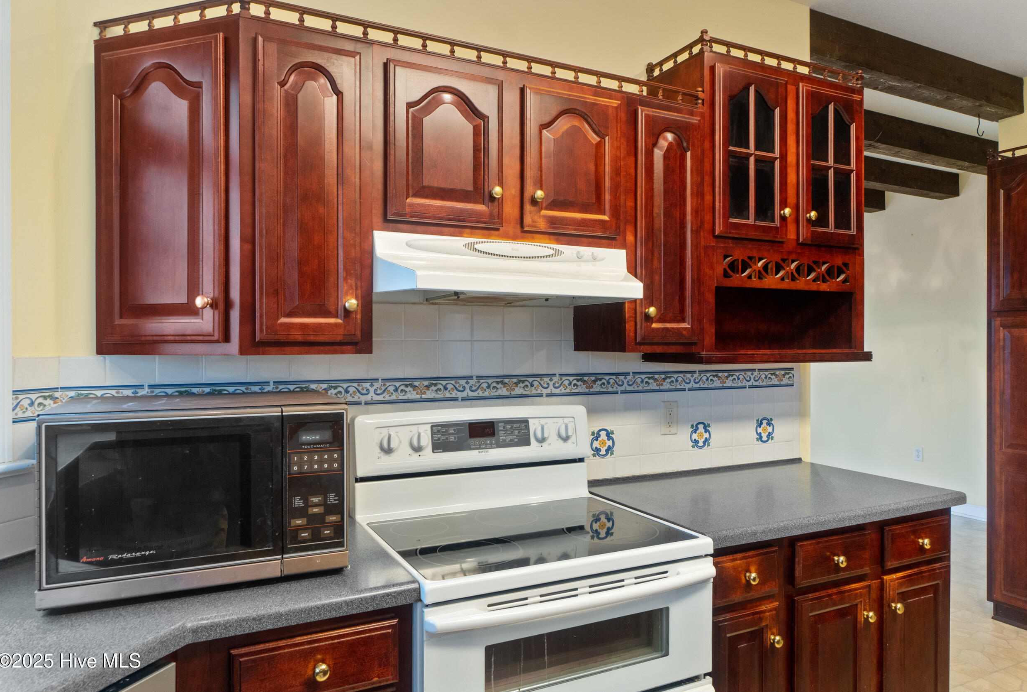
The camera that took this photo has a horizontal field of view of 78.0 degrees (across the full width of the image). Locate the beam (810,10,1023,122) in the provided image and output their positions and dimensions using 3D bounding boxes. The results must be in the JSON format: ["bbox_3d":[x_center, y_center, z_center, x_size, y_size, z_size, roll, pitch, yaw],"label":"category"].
[{"bbox_3d":[1.956,-1.325,3.077,1.624,0.196,0.128,0,0,-26],"label":"beam"}]

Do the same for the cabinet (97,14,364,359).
[{"bbox_3d":[-0.689,-0.366,1.569,0.619,0.773,0.318,0,0,-26],"label":"cabinet"}]

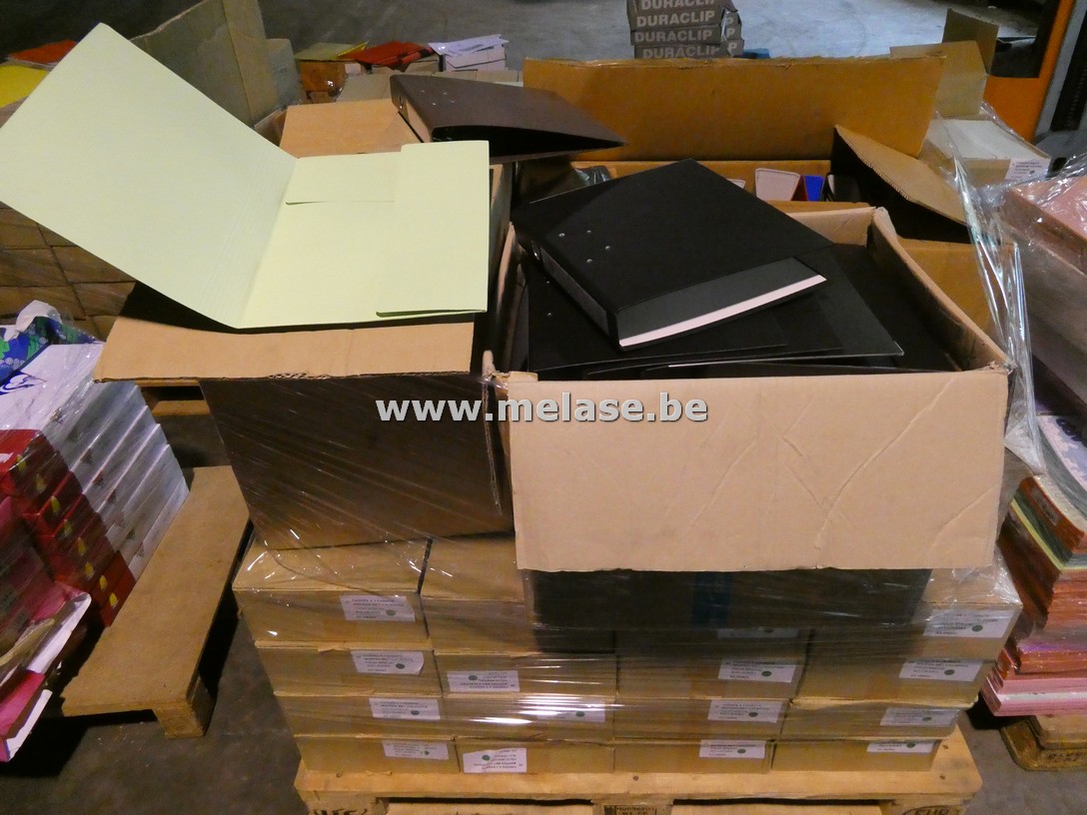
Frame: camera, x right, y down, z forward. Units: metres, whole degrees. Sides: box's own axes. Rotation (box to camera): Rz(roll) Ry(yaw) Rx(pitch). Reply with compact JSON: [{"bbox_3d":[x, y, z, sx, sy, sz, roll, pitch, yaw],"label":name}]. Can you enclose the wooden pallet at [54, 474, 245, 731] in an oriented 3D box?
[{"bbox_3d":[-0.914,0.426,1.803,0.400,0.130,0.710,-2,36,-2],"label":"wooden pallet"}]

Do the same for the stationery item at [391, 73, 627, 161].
[{"bbox_3d":[-0.063,-0.460,1.155,0.285,0.055,0.318,-11,37,-14],"label":"stationery item"}]

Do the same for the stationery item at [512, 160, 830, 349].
[{"bbox_3d":[0.148,-0.213,0.969,0.285,0.052,0.318,-19,40,-14],"label":"stationery item"}]

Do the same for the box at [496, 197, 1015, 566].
[{"bbox_3d":[0.228,0.016,1.042,0.520,0.410,0.460,-1,36,3],"label":"box"}]

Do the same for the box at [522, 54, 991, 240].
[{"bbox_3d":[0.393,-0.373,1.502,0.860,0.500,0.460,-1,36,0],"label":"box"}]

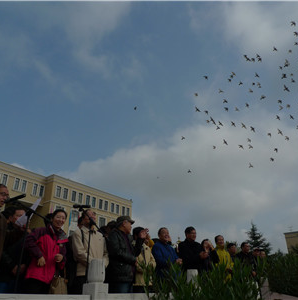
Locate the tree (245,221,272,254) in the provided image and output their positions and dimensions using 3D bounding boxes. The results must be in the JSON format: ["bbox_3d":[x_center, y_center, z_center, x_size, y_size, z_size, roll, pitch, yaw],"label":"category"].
[{"bbox_3d":[6.690,6.950,16.800,3.100,5.400,3.100,0,-27,0],"label":"tree"}]

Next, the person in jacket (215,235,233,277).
[{"bbox_3d":[1.500,2.550,5.470,0.400,1.700,0.560,-21,-34,35],"label":"person in jacket"}]

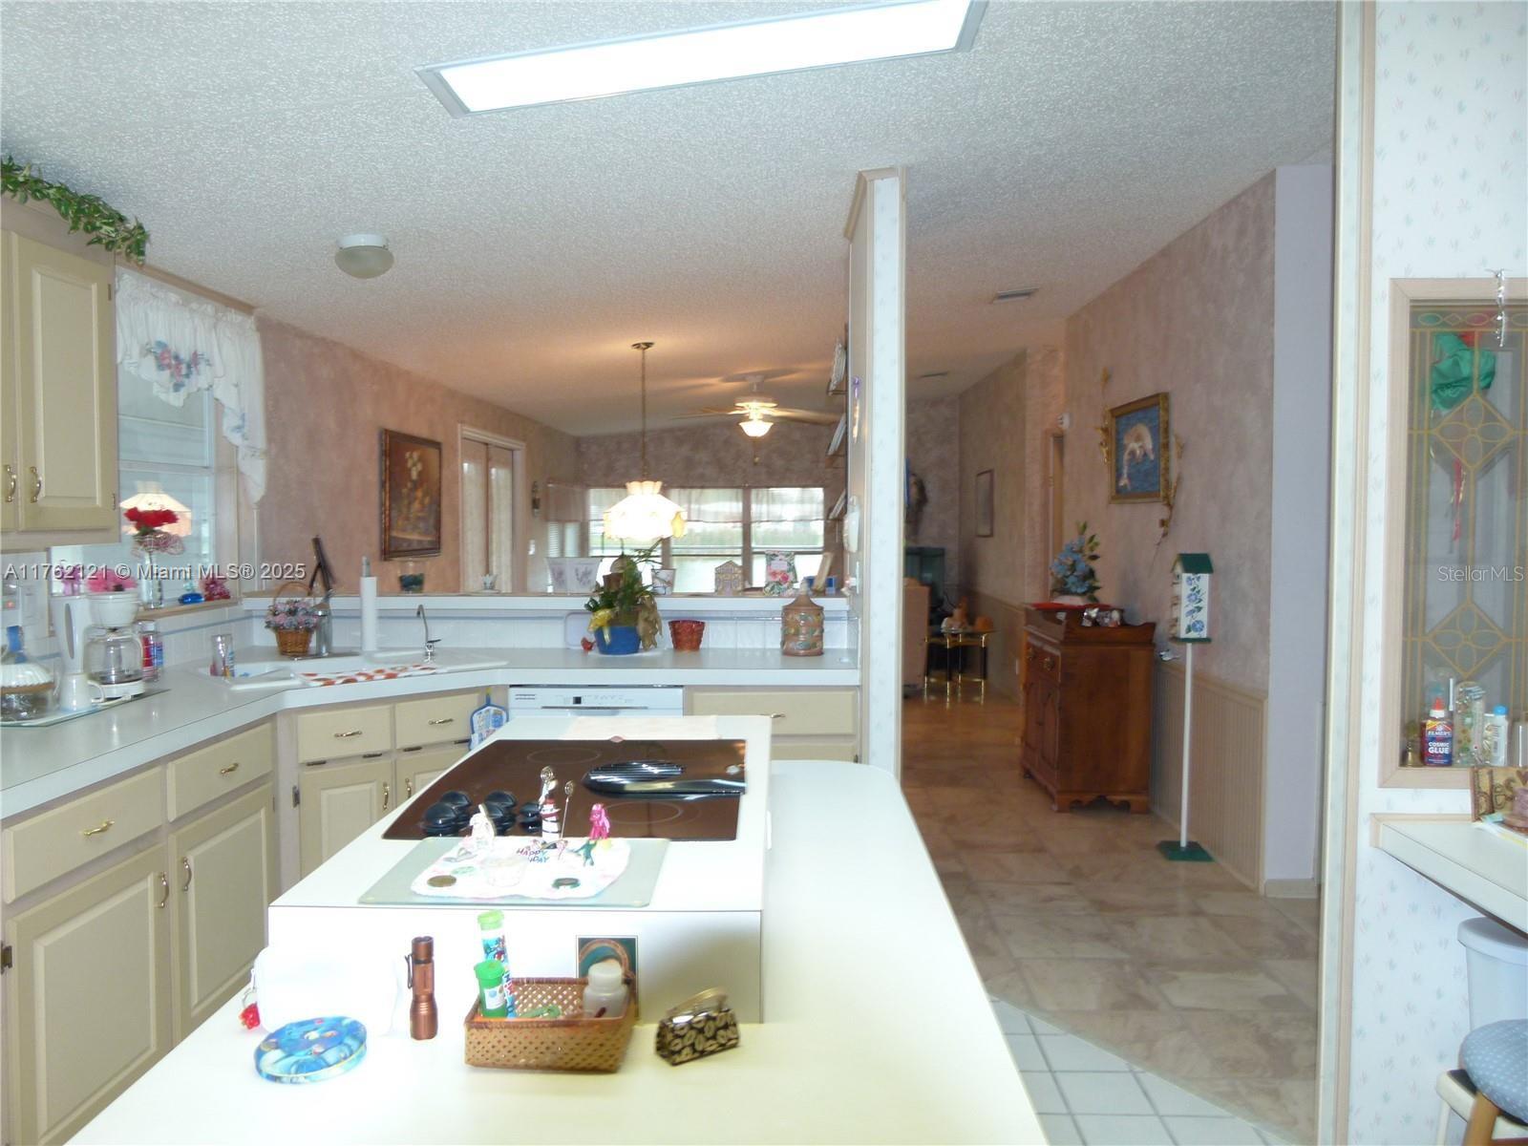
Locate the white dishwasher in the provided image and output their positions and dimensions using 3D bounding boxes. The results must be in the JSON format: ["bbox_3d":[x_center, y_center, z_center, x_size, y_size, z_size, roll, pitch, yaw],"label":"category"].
[{"bbox_3d":[-0.562,0.792,4.030,0.600,0.850,0.610,0,3,1],"label":"white dishwasher"}]

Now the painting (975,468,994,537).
[{"bbox_3d":[1.992,-0.627,10.008,0.030,0.585,0.781,0,3,1],"label":"painting"}]

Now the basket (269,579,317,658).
[{"bbox_3d":[-1.757,0.159,4.112,0.180,0.290,0.165,0,3,1],"label":"basket"}]

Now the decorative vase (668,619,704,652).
[{"bbox_3d":[-0.293,0.239,4.230,0.135,0.120,0.135,0,3,1],"label":"decorative vase"}]

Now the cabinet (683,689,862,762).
[{"bbox_3d":[0.030,0.805,4.180,0.606,0.860,0.610,0,3,1],"label":"cabinet"}]

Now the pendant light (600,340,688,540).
[{"bbox_3d":[-0.684,-0.749,6.340,0.485,1.139,0.485,0,3,1],"label":"pendant light"}]

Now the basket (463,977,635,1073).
[{"bbox_3d":[-0.262,0.552,1.360,0.205,0.062,0.130,0,3,-1],"label":"basket"}]

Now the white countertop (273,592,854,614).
[{"bbox_3d":[-0.843,0.119,4.505,2.380,0.051,0.230,0,3,1],"label":"white countertop"}]

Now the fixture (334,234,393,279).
[{"bbox_3d":[-1.310,-1.040,3.657,0.195,0.135,0.195,0,3,1],"label":"fixture"}]

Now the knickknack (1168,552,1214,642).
[{"bbox_3d":[1.846,0.106,4.759,0.128,0.371,0.165,0,3,1],"label":"knickknack"}]

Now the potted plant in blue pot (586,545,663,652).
[{"bbox_3d":[-0.530,0.101,4.156,0.270,0.400,0.220,0,3,1],"label":"potted plant in blue pot"}]

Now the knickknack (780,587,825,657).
[{"bbox_3d":[0.151,0.187,4.293,0.168,0.258,0.168,0,3,1],"label":"knickknack"}]

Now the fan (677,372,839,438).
[{"bbox_3d":[-0.068,-1.253,8.385,1.280,0.477,1.280,0,3,1],"label":"fan"}]

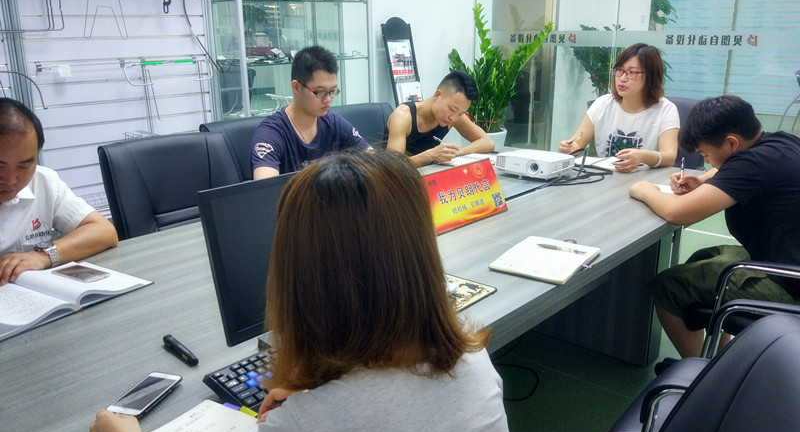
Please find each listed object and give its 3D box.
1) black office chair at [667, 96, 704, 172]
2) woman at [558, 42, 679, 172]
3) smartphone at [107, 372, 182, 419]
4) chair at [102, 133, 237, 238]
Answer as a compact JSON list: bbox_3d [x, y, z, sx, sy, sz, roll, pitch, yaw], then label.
[{"bbox_3d":[1.289,-0.141,3.632,0.580,0.980,0.620,14,22,40],"label":"black office chair"},{"bbox_3d":[1.128,-0.200,3.244,0.540,1.280,0.740,14,22,41],"label":"woman"},{"bbox_3d":[-0.457,0.322,1.166,0.070,0.011,0.136,3,17,13],"label":"smartphone"},{"bbox_3d":[-0.658,0.235,2.438,0.620,0.980,0.580,14,22,40],"label":"chair"}]

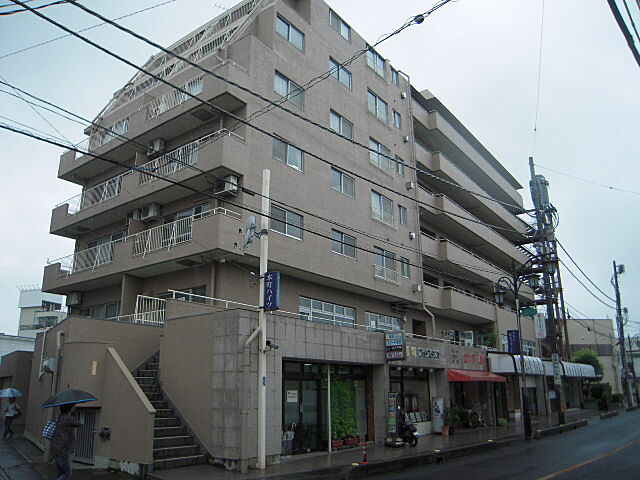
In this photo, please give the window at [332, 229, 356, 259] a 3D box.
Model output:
[{"bbox_3d":[0.996,0.211,21.732,0.120,0.970,1.780,-13,-20,35],"label":"window"}]

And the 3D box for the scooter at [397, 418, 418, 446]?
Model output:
[{"bbox_3d":[2.802,6.260,16.966,0.620,1.050,1.700,4,-18,-16],"label":"scooter"}]

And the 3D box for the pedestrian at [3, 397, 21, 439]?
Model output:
[{"bbox_3d":[-11.785,6.781,19.777,0.600,1.580,0.450,14,-22,-39],"label":"pedestrian"}]

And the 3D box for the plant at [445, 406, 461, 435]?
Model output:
[{"bbox_3d":[5.699,7.812,22.369,0.550,1.160,0.550,-13,-21,36],"label":"plant"}]

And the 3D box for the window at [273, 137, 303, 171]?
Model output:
[{"bbox_3d":[-1.230,-3.298,19.974,0.140,0.987,1.826,-13,-21,36],"label":"window"}]

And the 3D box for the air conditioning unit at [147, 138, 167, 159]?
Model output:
[{"bbox_3d":[-6.499,-3.597,20.589,0.760,0.550,0.290,-13,-21,36],"label":"air conditioning unit"}]

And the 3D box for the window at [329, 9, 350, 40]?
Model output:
[{"bbox_3d":[0.955,-10.311,25.101,0.140,0.924,1.718,-13,-21,36],"label":"window"}]

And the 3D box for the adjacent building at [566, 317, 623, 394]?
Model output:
[{"bbox_3d":[21.007,10.153,43.243,5.200,7.000,6.500,0,-17,0],"label":"adjacent building"}]

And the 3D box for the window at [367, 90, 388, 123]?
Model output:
[{"bbox_3d":[2.941,-6.808,26.698,0.140,1.341,1.875,-13,-21,36],"label":"window"}]

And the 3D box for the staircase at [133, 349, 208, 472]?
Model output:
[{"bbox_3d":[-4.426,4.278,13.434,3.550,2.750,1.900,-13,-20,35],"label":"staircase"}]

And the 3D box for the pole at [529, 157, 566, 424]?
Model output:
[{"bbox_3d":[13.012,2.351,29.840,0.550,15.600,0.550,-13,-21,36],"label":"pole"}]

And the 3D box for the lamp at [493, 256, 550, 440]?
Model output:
[{"bbox_3d":[7.857,3.852,19.076,2.200,6.400,0.800,-13,-20,35],"label":"lamp"}]

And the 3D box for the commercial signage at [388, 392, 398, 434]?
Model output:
[{"bbox_3d":[2.385,5.669,16.916,0.330,1.350,0.100,-9,-19,26],"label":"commercial signage"}]

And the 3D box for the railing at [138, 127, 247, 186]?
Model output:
[{"bbox_3d":[-4.711,-2.700,18.744,4.800,0.950,1.100,-13,-20,35],"label":"railing"}]

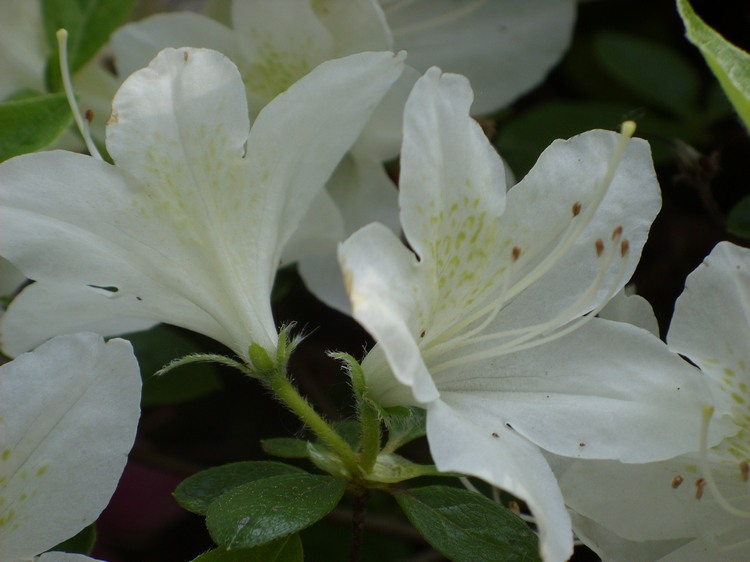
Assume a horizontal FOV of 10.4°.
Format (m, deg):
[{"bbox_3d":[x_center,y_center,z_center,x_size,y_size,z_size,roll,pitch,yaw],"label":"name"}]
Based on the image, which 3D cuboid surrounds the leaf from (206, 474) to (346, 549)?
[{"bbox_3d":[-0.014,0.033,0.590,0.014,0.005,0.028,25,37,30],"label":"leaf"}]

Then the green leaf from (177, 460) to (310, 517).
[{"bbox_3d":[-0.017,0.030,0.602,0.026,0.005,0.013,-5,34,7],"label":"green leaf"}]

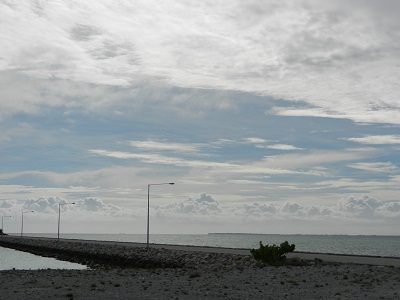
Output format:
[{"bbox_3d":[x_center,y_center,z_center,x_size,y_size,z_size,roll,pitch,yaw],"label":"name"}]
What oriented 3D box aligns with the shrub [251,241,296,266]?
[{"bbox_3d":[3.608,5.165,34.500,2.150,1.260,1.800,0,-7,0],"label":"shrub"}]

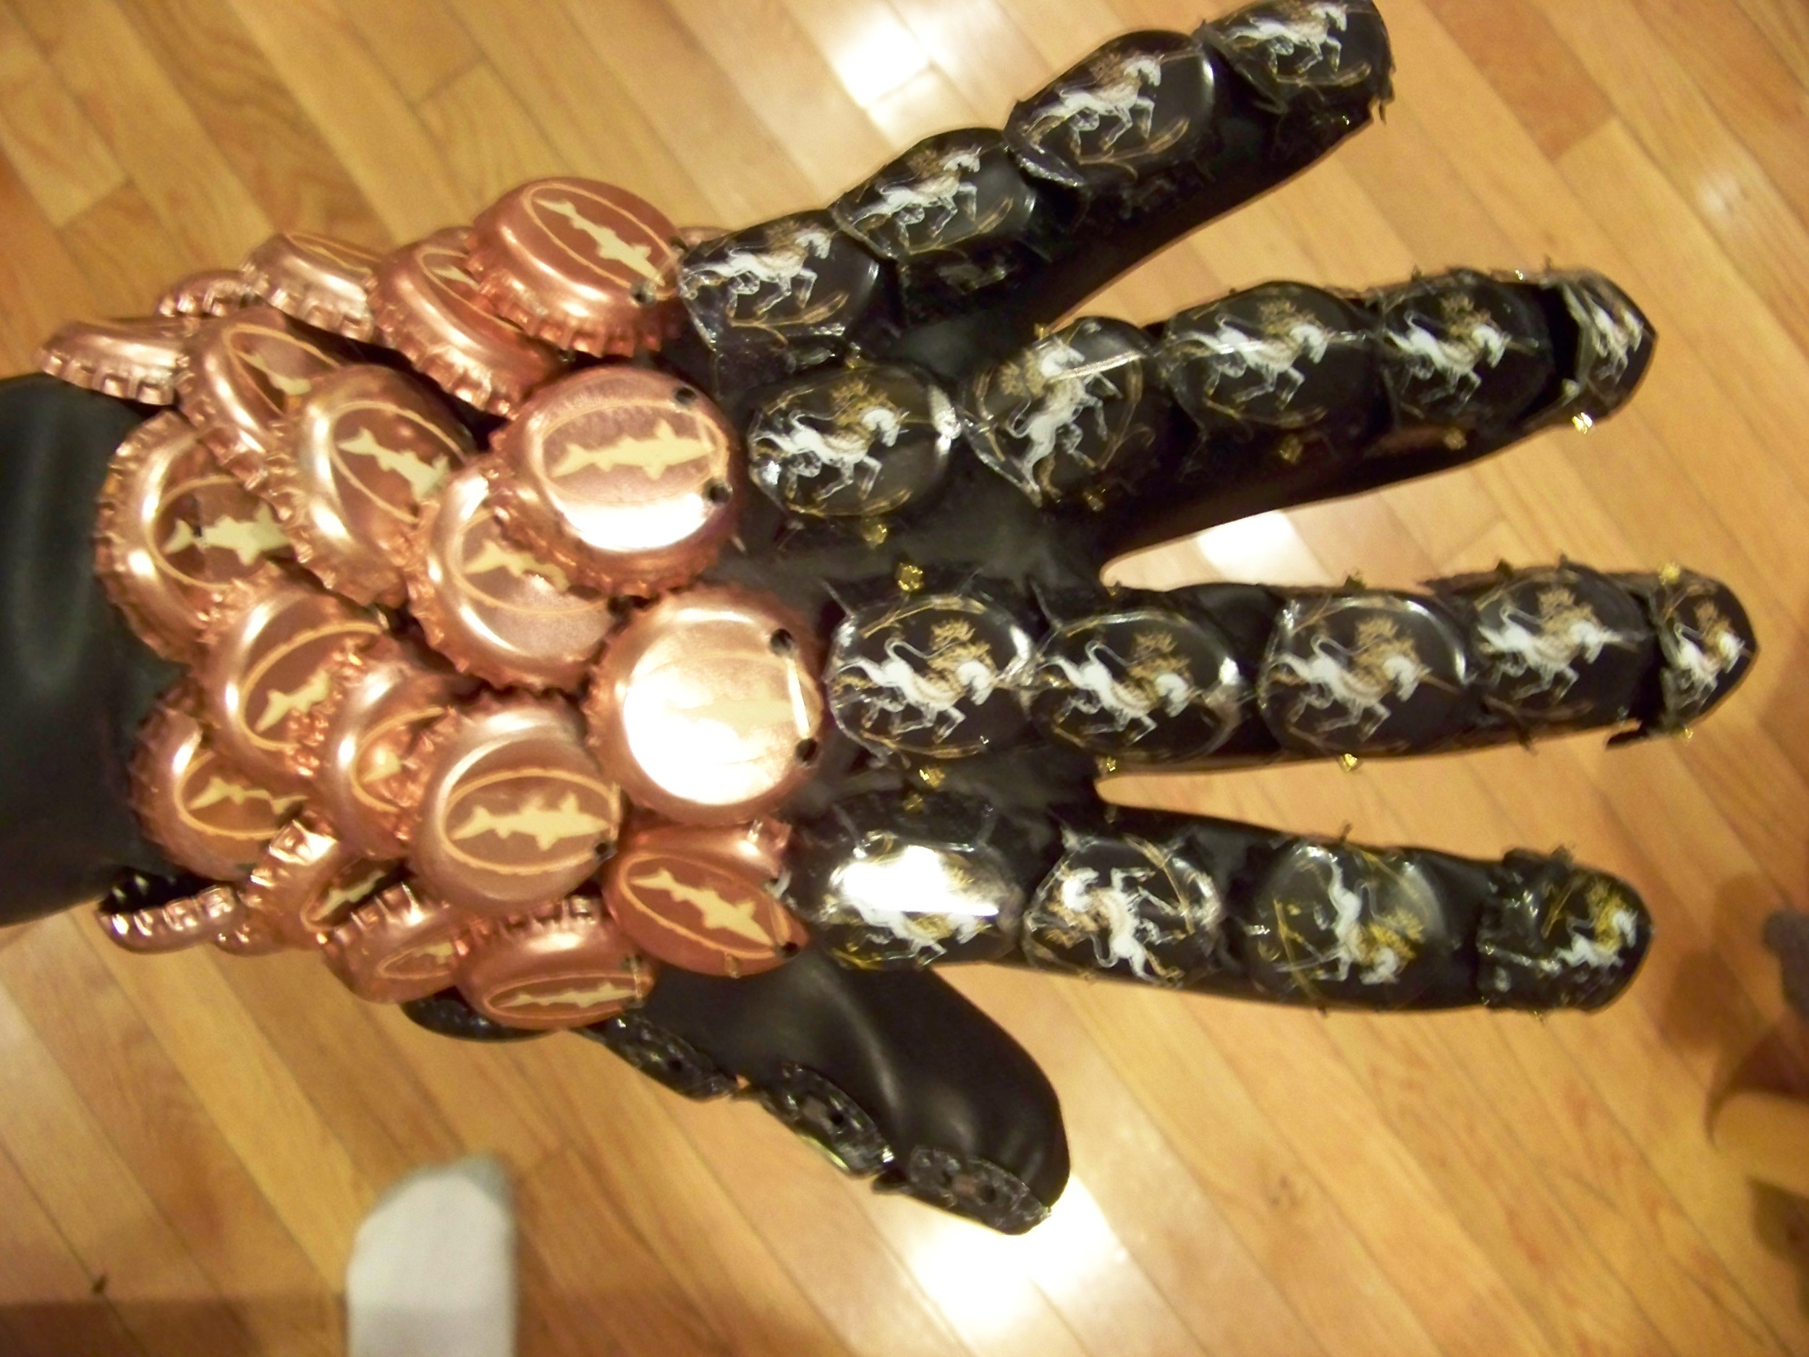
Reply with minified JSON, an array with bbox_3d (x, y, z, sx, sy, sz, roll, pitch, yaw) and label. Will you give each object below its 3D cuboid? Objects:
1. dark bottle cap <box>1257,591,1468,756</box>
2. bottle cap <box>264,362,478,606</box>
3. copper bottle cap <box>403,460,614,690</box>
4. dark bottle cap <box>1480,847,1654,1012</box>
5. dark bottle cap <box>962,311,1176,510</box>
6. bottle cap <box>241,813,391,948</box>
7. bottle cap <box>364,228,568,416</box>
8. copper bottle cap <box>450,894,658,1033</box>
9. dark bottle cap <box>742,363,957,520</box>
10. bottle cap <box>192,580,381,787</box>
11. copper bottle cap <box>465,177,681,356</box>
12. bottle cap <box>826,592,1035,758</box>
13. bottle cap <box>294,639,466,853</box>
[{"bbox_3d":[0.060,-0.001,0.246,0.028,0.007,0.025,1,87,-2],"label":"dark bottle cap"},{"bbox_3d":[-0.060,-0.024,0.221,0.007,0.030,0.030,-18,61,34],"label":"bottle cap"},{"bbox_3d":[-0.043,-0.013,0.224,0.030,0.007,0.030,8,72,-24],"label":"copper bottle cap"},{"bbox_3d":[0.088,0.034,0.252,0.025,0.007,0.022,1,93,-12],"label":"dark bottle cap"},{"bbox_3d":[0.020,-0.034,0.239,0.029,0.008,0.027,0,81,-3],"label":"dark bottle cap"},{"bbox_3d":[-0.078,0.029,0.261,0.006,0.031,0.031,40,78,23],"label":"bottle cap"},{"bbox_3d":[-0.049,-0.043,0.226,0.030,0.030,0.007,28,121,-19],"label":"bottle cap"},{"bbox_3d":[-0.046,0.040,0.256,0.030,0.030,0.007,-11,59,-7],"label":"copper bottle cap"},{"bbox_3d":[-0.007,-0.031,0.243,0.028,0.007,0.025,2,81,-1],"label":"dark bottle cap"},{"bbox_3d":[-0.084,0.000,0.263,0.031,0.006,0.031,12,72,-40],"label":"bottle cap"},{"bbox_3d":[-0.038,-0.051,0.230,0.030,0.007,0.030,15,42,-14],"label":"copper bottle cap"},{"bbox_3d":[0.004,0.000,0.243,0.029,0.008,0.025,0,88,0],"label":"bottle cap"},{"bbox_3d":[-0.068,0.011,0.253,0.007,0.030,0.030,0,90,37],"label":"bottle cap"}]

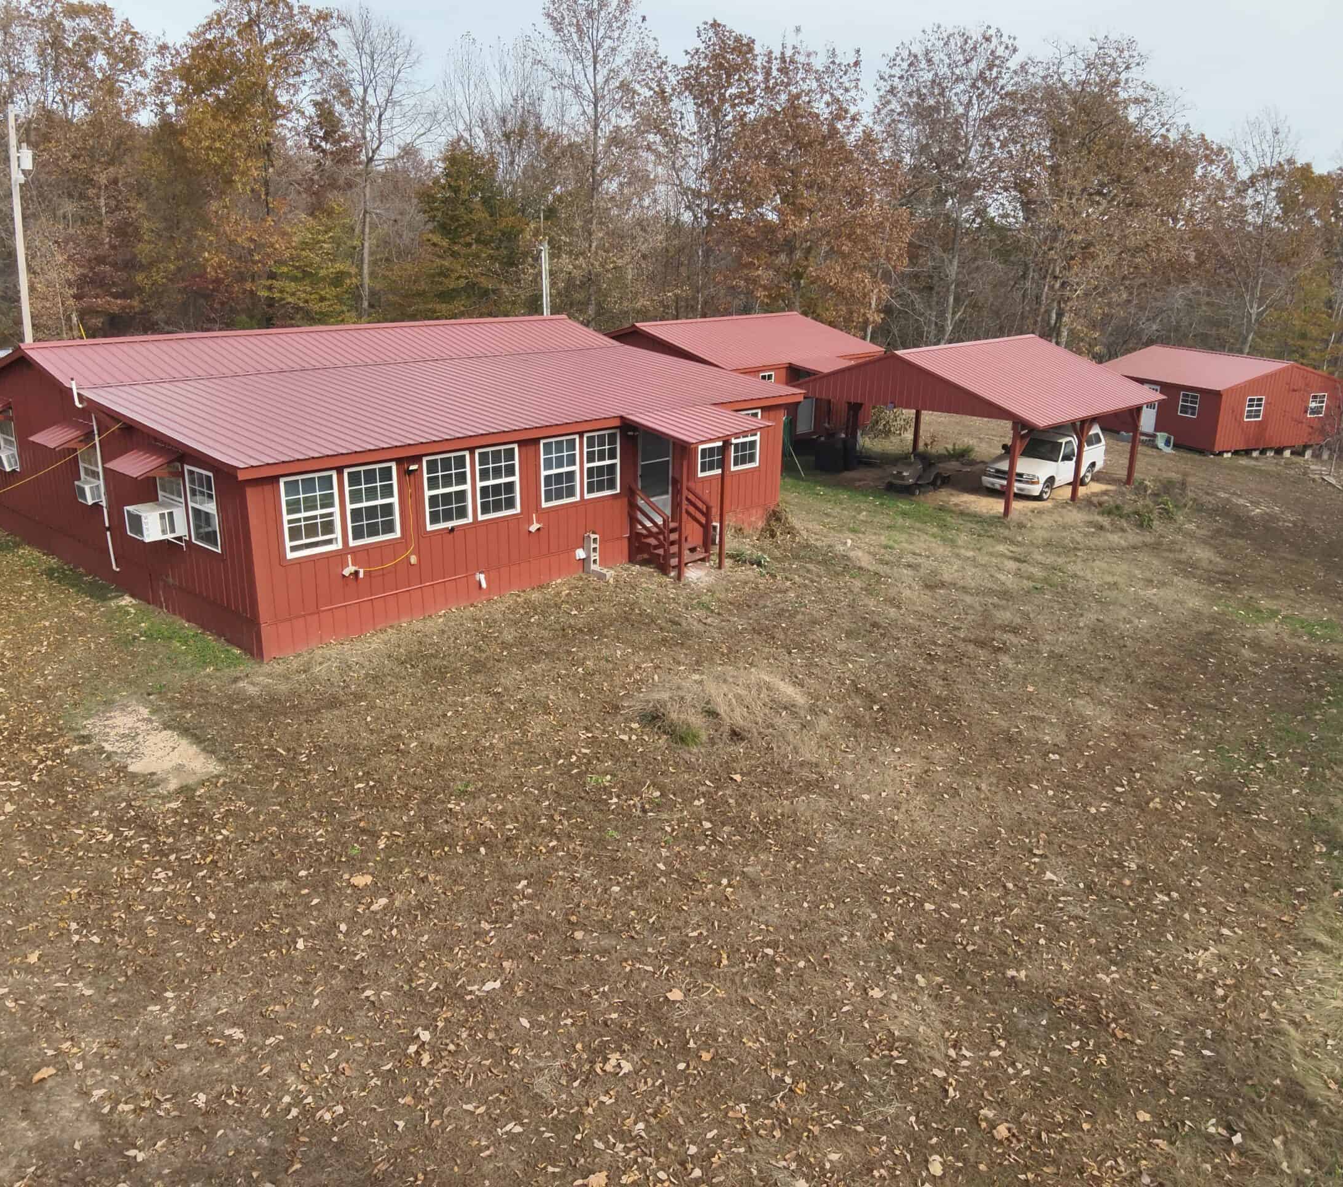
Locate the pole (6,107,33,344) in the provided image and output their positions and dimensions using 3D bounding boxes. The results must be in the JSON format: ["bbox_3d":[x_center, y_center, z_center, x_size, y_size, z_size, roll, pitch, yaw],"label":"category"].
[{"bbox_3d":[-22.157,-11.234,37.953,0.700,10.426,0.450,-4,17,-29],"label":"pole"}]

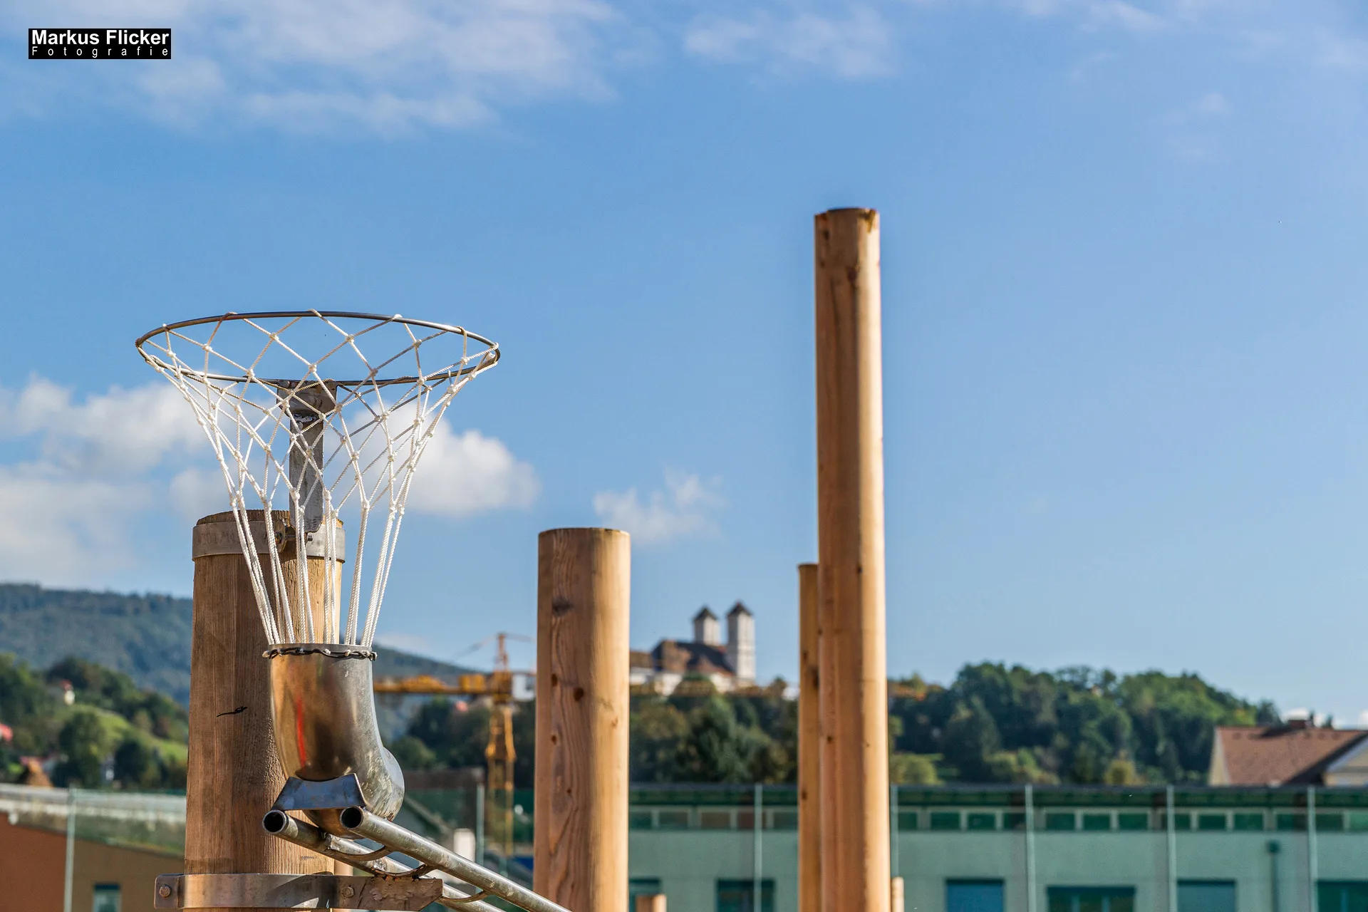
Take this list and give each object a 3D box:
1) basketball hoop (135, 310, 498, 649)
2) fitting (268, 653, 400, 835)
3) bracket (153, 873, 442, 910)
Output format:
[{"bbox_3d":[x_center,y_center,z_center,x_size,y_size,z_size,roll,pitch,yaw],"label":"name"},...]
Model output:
[{"bbox_3d":[-0.484,0.053,3.692,0.470,0.395,0.520,3,-10,-21],"label":"basketball hoop"},{"bbox_3d":[-0.461,0.376,3.703,0.138,0.245,0.195,-4,-10,23],"label":"fitting"},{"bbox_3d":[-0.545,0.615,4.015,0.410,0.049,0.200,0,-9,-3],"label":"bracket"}]

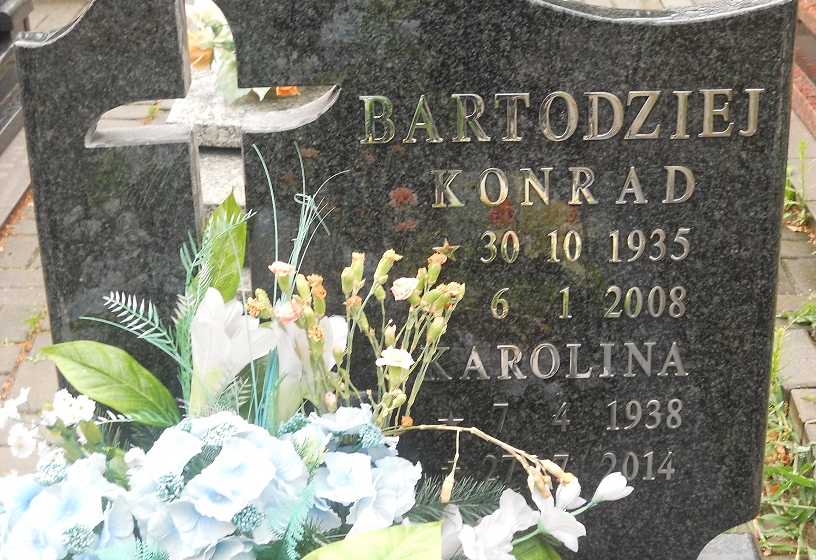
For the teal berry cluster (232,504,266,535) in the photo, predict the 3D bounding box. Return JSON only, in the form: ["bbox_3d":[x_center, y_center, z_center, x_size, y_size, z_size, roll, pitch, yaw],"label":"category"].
[{"bbox_3d":[-0.142,0.215,1.397,0.030,0.026,0.027,-9,24,-17],"label":"teal berry cluster"}]

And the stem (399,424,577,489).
[{"bbox_3d":[0.074,0.169,1.504,0.176,0.072,0.050,-1,25,2],"label":"stem"}]

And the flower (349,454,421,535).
[{"bbox_3d":[-0.022,0.203,1.462,0.070,0.068,0.048,-14,13,-25],"label":"flower"}]

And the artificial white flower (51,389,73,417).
[{"bbox_3d":[-0.333,0.118,1.493,0.022,0.026,0.018,-1,10,2],"label":"artificial white flower"}]

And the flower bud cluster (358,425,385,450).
[{"bbox_3d":[-0.034,0.147,1.465,0.024,0.022,0.023,-3,23,-3],"label":"flower bud cluster"}]

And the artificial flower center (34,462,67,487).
[{"bbox_3d":[-0.335,0.182,1.460,0.030,0.021,0.027,-1,23,1],"label":"artificial flower center"}]

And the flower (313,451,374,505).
[{"bbox_3d":[-0.059,0.184,1.433,0.056,0.050,0.032,-1,0,2],"label":"flower"}]

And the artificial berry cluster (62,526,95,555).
[{"bbox_3d":[-0.305,0.240,1.441,0.030,0.027,0.028,-7,24,-13],"label":"artificial berry cluster"}]

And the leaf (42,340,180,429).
[{"bbox_3d":[-0.282,0.096,1.485,0.152,0.030,0.056,29,67,-7],"label":"leaf"}]

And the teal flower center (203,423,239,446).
[{"bbox_3d":[-0.169,0.139,1.401,0.032,0.020,0.029,-1,23,1],"label":"teal flower center"}]

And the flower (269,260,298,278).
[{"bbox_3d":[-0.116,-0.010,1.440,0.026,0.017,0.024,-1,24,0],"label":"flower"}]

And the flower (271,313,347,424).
[{"bbox_3d":[-0.096,0.086,1.505,0.073,0.105,0.068,-1,24,0],"label":"flower"}]

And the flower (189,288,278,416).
[{"bbox_3d":[-0.167,0.069,1.485,0.086,0.117,0.075,-1,24,0],"label":"flower"}]

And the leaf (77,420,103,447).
[{"bbox_3d":[-0.298,0.144,1.460,0.022,0.024,0.013,-1,24,0],"label":"leaf"}]

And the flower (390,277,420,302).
[{"bbox_3d":[-0.003,0.008,1.460,0.027,0.025,0.024,11,27,25],"label":"flower"}]

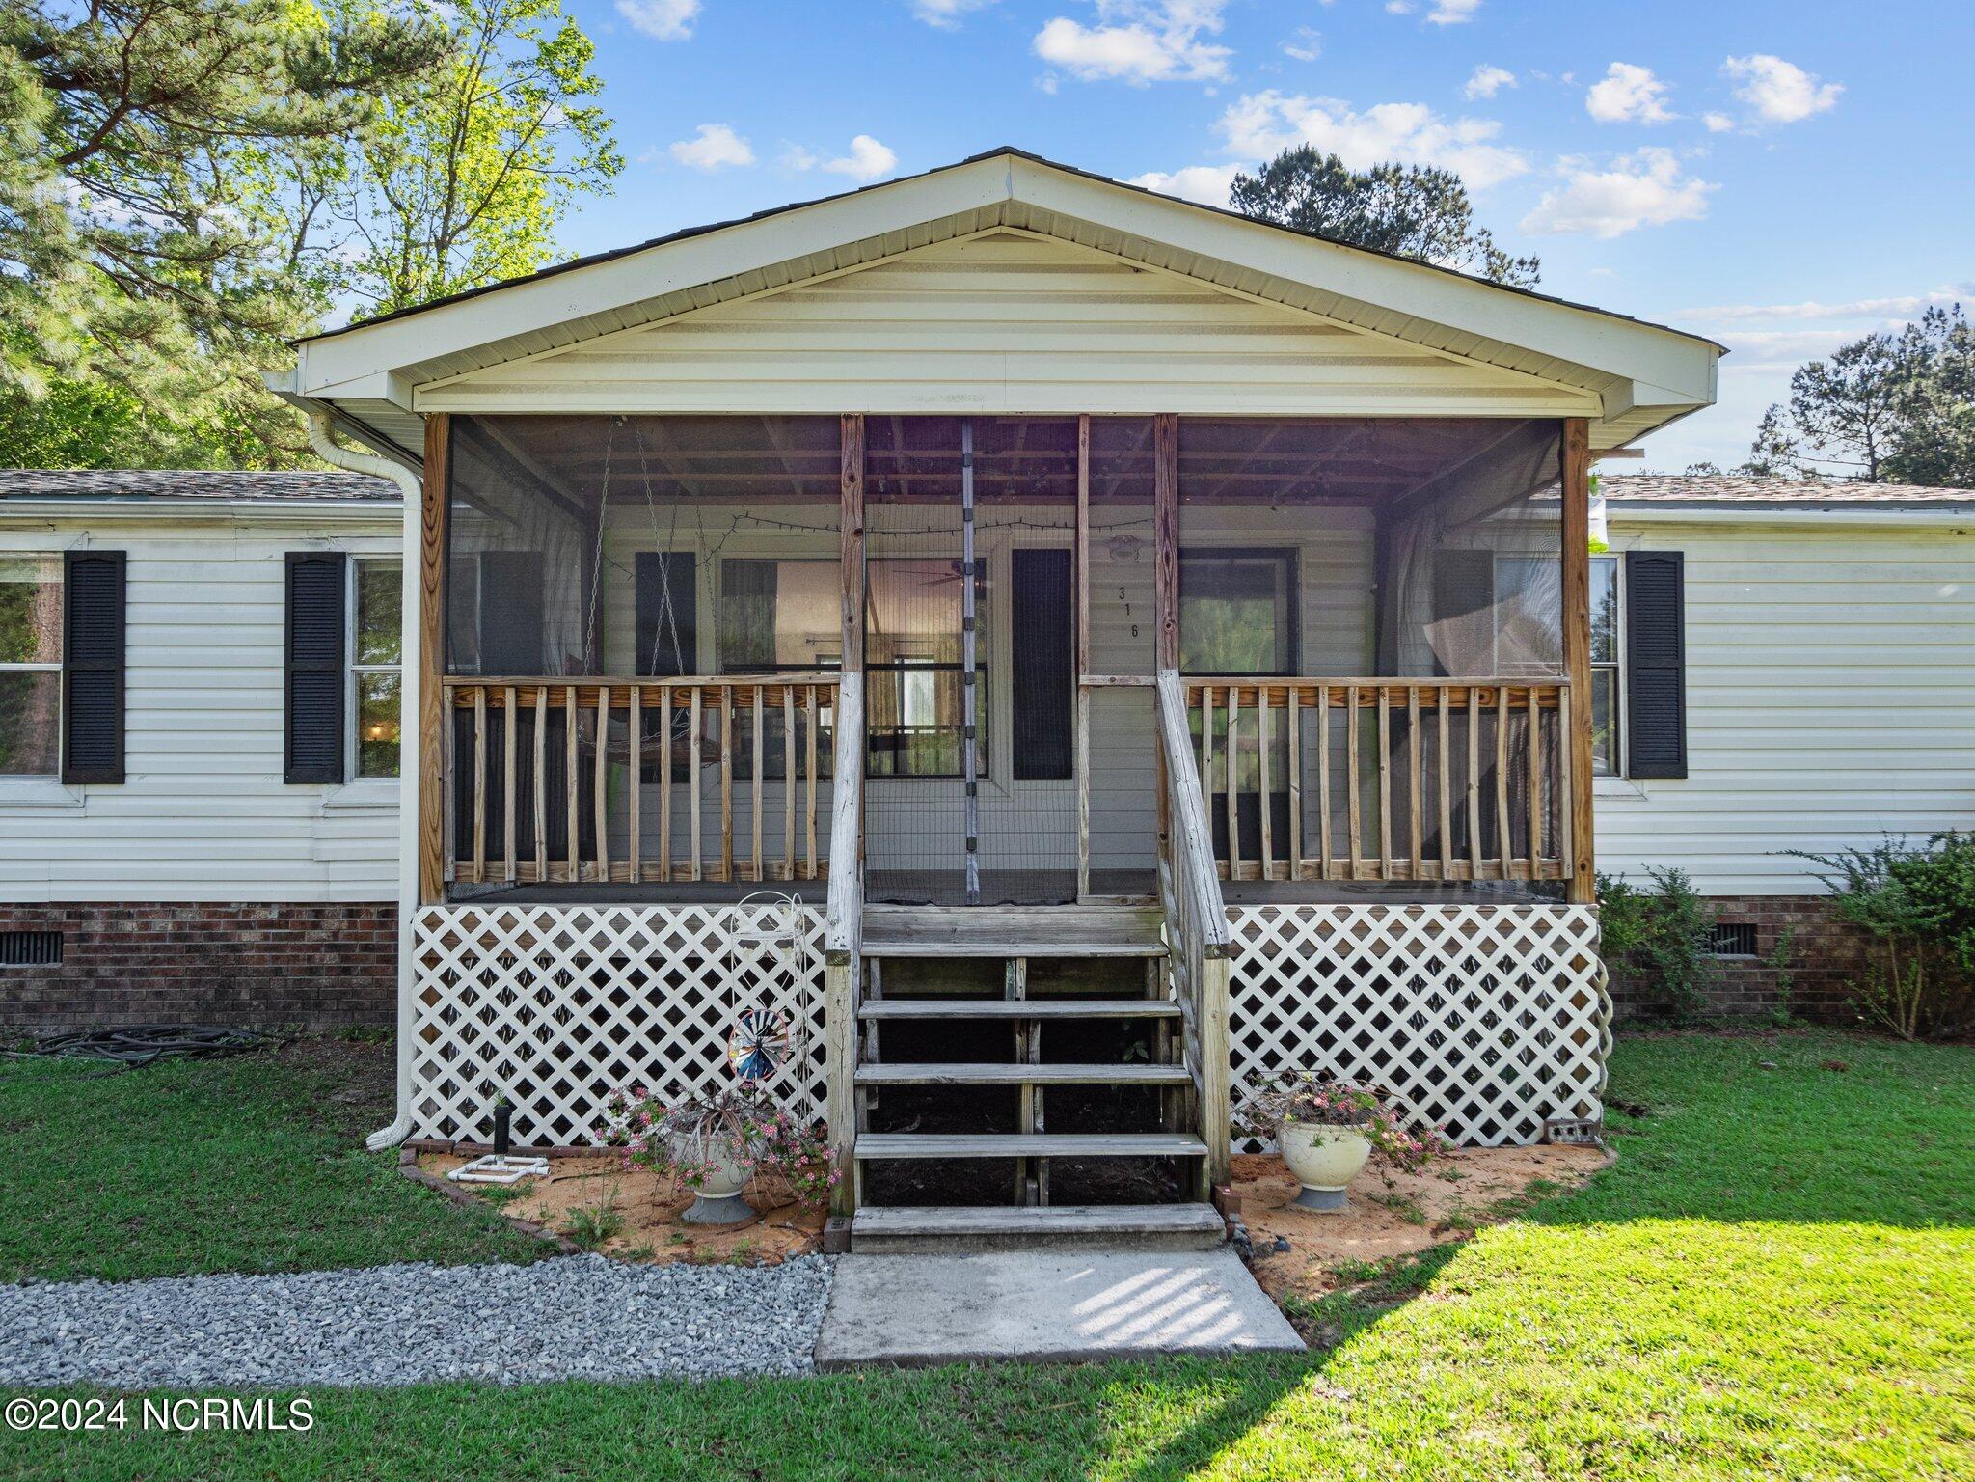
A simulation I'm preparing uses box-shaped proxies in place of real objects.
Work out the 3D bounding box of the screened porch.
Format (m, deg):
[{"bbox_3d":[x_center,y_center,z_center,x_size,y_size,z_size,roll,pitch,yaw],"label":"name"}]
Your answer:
[{"bbox_3d":[0.064,-0.297,8.072,4.849,2.050,2.950,0,-1,-2],"label":"screened porch"}]

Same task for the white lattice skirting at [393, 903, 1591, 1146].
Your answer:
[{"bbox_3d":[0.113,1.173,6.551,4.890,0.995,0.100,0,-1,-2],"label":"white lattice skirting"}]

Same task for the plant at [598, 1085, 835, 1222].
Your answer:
[{"bbox_3d":[-0.934,1.425,5.578,0.798,0.455,0.680,0,-1,-2],"label":"plant"}]

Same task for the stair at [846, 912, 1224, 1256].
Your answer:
[{"bbox_3d":[0.148,1.170,5.912,1.221,1.030,1.380,0,-1,-2],"label":"stair"}]

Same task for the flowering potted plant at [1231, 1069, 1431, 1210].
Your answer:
[{"bbox_3d":[1.259,1.431,5.774,0.717,0.463,0.620,0,-1,-2],"label":"flowering potted plant"}]

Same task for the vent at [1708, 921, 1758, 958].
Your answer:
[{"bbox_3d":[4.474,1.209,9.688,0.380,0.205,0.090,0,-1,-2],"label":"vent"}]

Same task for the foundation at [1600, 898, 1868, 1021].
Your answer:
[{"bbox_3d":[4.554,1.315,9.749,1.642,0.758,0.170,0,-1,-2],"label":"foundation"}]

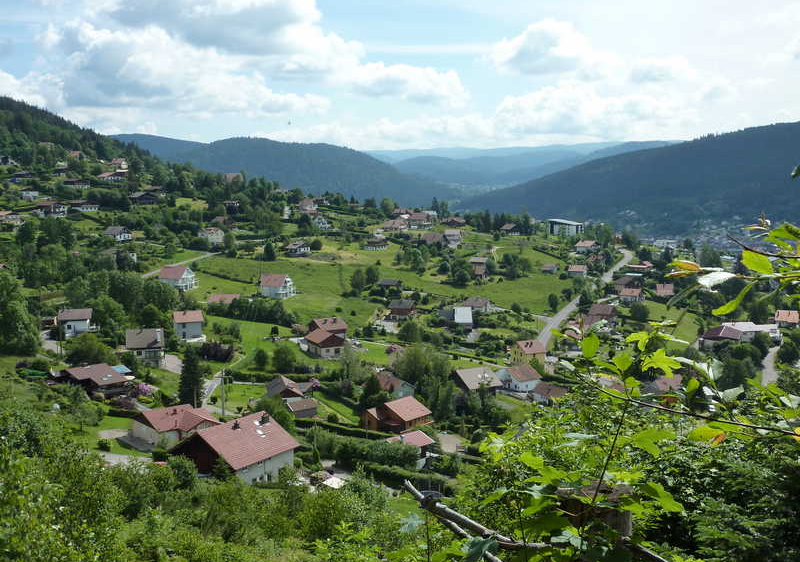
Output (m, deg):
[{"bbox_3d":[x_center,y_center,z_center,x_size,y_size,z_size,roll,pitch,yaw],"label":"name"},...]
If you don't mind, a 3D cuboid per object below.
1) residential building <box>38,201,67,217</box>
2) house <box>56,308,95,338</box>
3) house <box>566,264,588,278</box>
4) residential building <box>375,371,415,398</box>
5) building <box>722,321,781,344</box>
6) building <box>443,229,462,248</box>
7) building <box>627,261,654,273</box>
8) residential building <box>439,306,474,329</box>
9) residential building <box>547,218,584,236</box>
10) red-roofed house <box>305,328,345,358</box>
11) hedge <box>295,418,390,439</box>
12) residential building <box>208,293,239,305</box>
[{"bbox_3d":[-212.900,-44.200,565.700,12.500,8.300,11.000,5,9,32],"label":"residential building"},{"bbox_3d":[-105.900,13.090,302.000,10.370,7.930,8.640,-2,7,-14],"label":"house"},{"bbox_3d":[106.200,-5.900,550.000,10.000,6.600,9.200,3,8,22],"label":"house"},{"bbox_3d":[-1.377,30.338,272.000,8.200,6.100,10.600,-5,9,-32],"label":"residential building"},{"bbox_3d":[143.000,20.490,375.000,18.500,5.500,13.000,-2,8,-18],"label":"building"},{"bbox_3d":[32.117,-26.089,565.000,10.200,9.300,8.500,3,8,20],"label":"building"},{"bbox_3d":[139.270,-8.090,535.000,14.700,5.940,10.140,2,7,20],"label":"building"},{"bbox_3d":[21.000,13.190,345.000,12.790,8.180,10.240,0,7,0],"label":"residential building"},{"bbox_3d":[144.480,-45.500,805.890,11.000,14.000,34.000,-5,9,-35],"label":"residential building"},{"bbox_3d":[-25.874,20.596,316.000,10.000,7.000,11.600,-4,9,-30],"label":"red-roofed house"},{"bbox_3d":[-12.127,31.220,196.000,22.300,2.000,2.000,3,8,20],"label":"hedge"},{"bbox_3d":[-64.920,7.540,340.000,10.400,6.000,9.500,2,7,13],"label":"residential building"}]

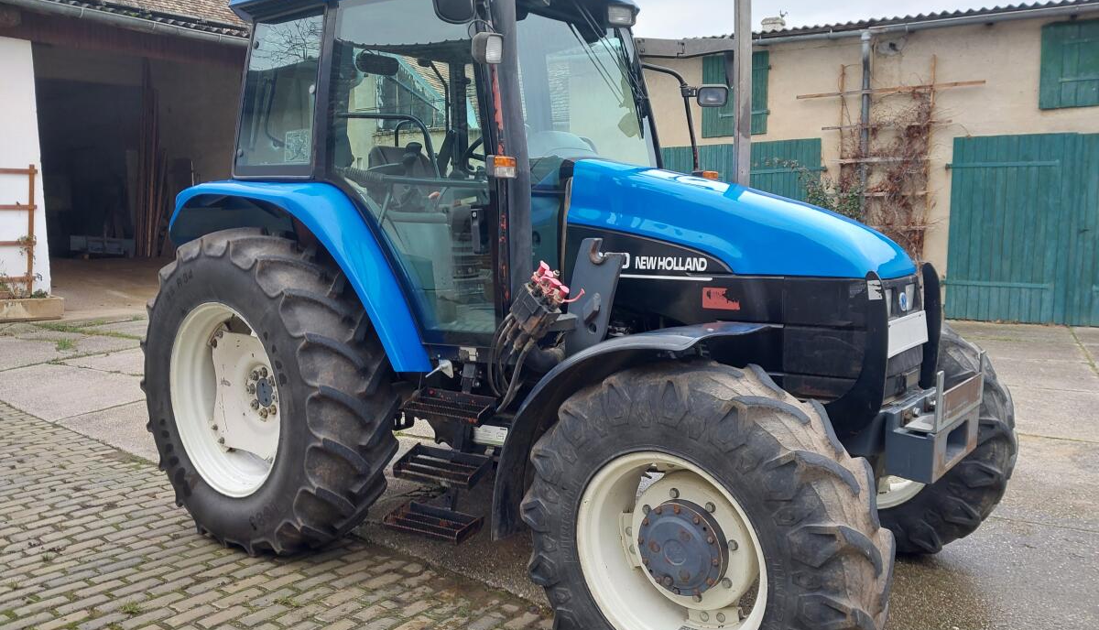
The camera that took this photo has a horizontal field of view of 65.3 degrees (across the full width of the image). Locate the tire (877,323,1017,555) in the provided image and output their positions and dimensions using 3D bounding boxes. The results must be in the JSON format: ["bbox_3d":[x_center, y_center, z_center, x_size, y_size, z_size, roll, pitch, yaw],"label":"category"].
[{"bbox_3d":[1.574,0.504,4.101,1.160,1.140,0.410,5,8,43],"label":"tire"}]

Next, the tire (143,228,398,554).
[{"bbox_3d":[-1.391,0.346,4.126,1.550,1.530,0.460,4,8,38],"label":"tire"}]

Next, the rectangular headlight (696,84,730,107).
[{"bbox_3d":[0.841,-1.129,4.412,0.163,0.113,0.080,-1,6,1],"label":"rectangular headlight"}]

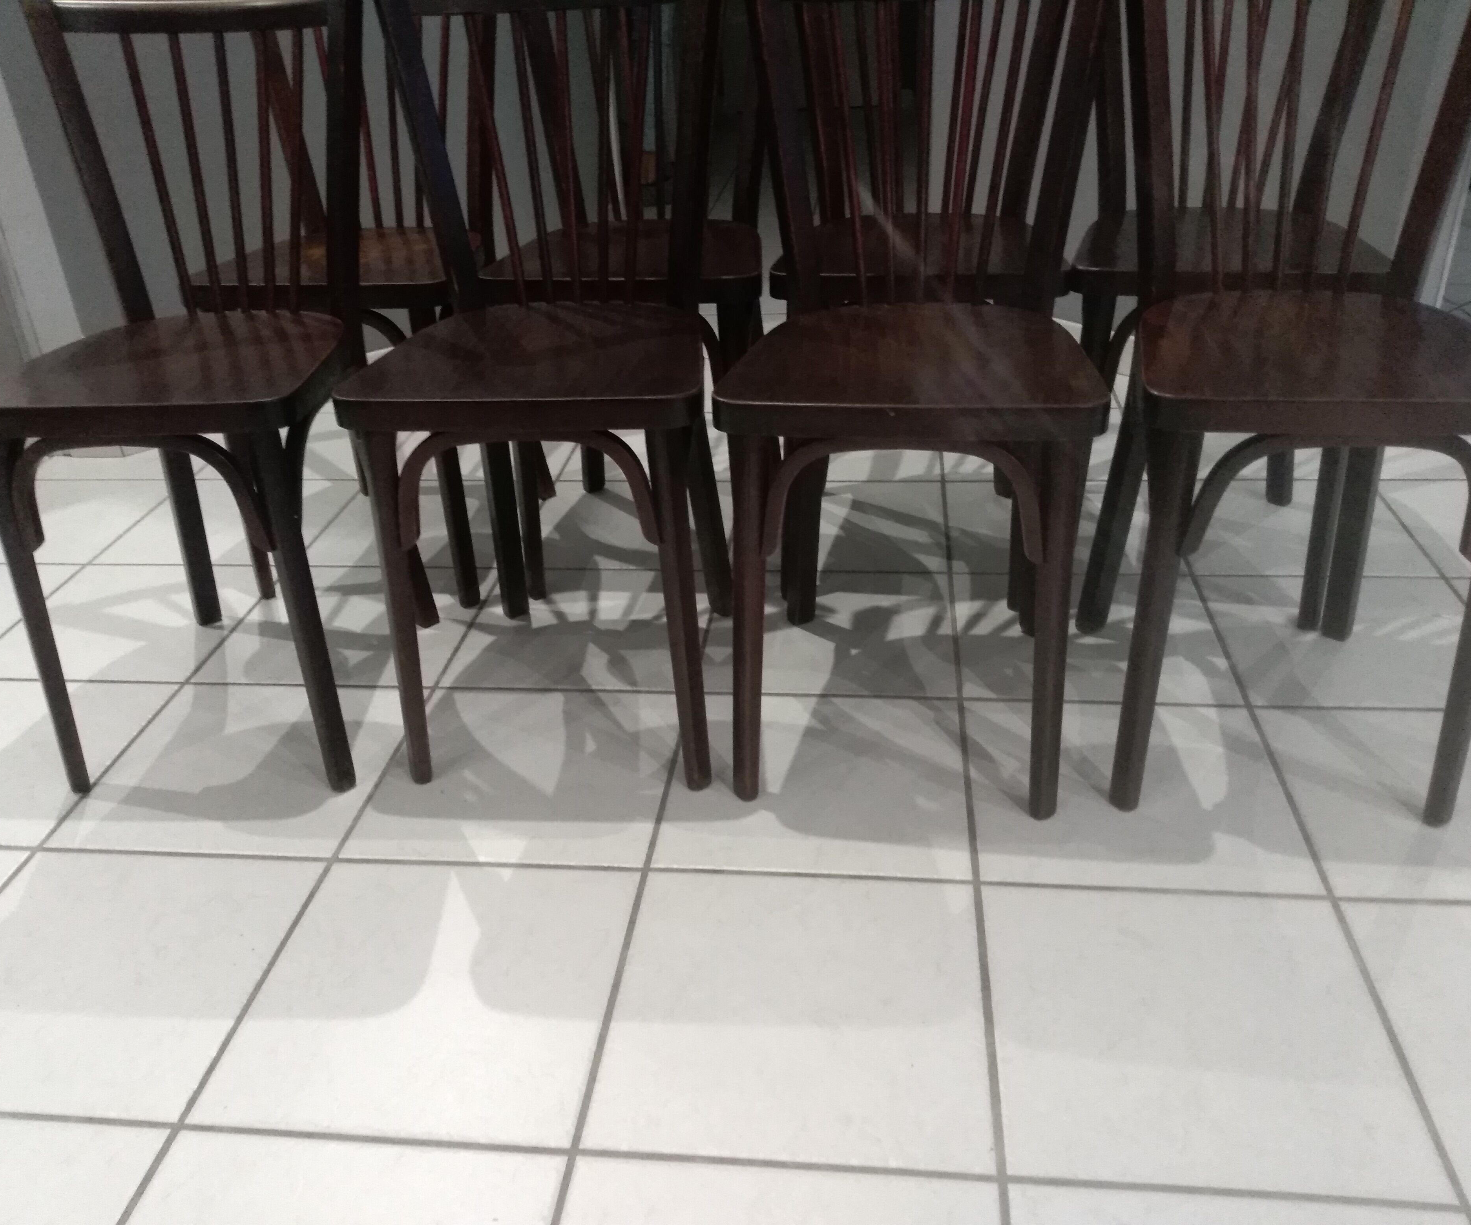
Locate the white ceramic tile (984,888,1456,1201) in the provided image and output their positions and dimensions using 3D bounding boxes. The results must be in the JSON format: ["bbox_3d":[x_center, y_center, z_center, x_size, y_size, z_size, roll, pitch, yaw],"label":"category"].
[{"bbox_3d":[0.395,0.363,1.074,0.336,0.010,0.327,1,30,7],"label":"white ceramic tile"}]

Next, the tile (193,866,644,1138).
[{"bbox_3d":[-0.281,0.355,1.156,0.336,0.010,0.327,1,30,7],"label":"tile"}]

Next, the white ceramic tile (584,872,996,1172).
[{"bbox_3d":[0.057,0.359,1.115,0.336,0.010,0.327,1,30,7],"label":"white ceramic tile"}]

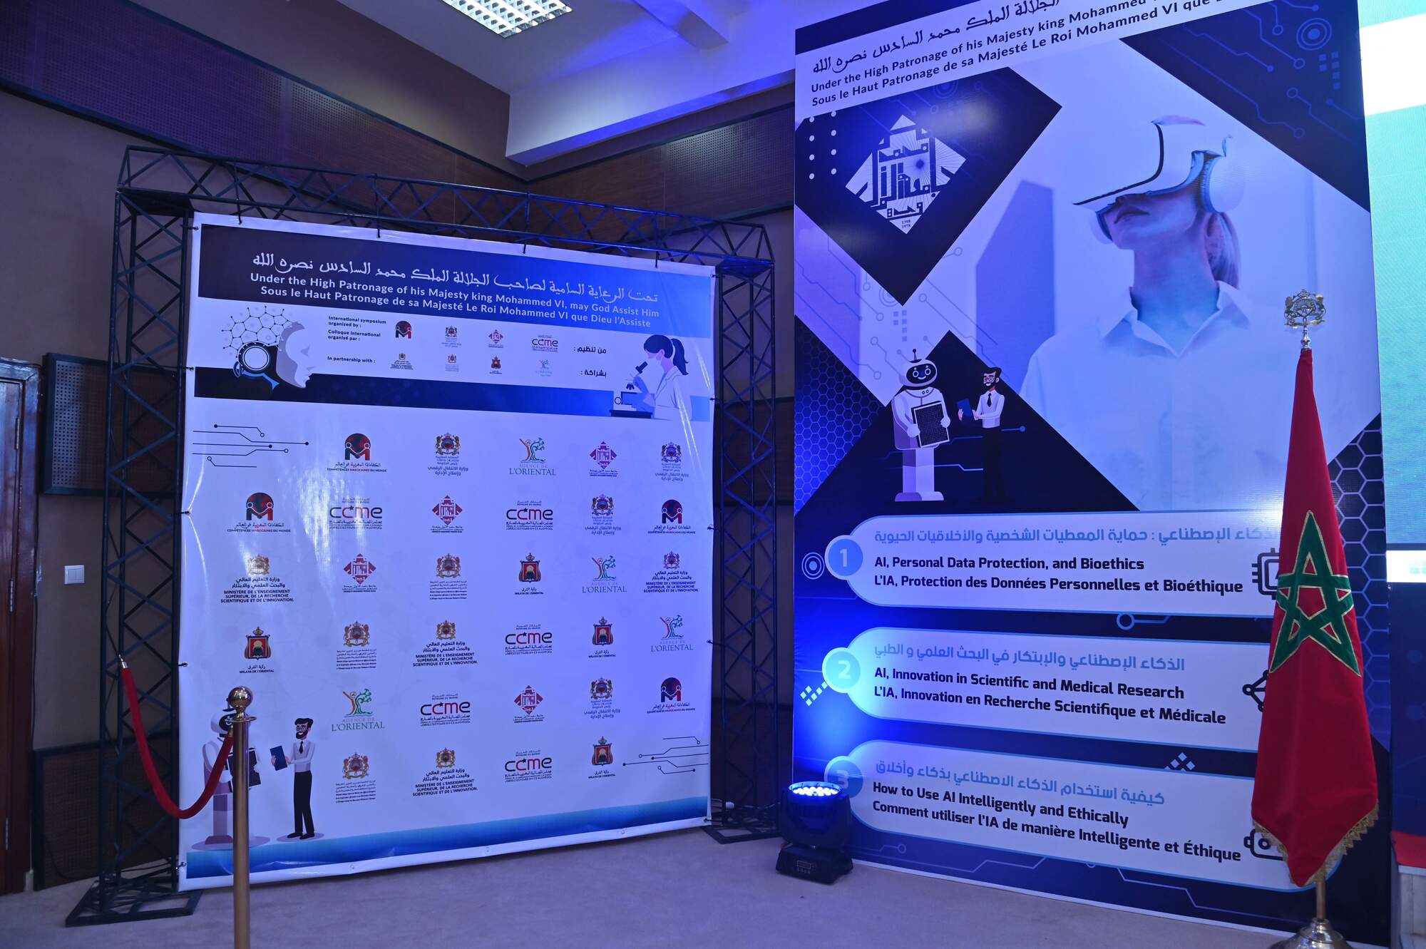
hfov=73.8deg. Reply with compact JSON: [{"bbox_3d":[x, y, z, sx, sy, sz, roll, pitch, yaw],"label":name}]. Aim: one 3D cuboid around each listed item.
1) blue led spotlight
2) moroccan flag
[{"bbox_3d":[0.458,1.595,4.280,0.310,0.365,0.245,-2,-4,35],"label":"blue led spotlight"},{"bbox_3d":[2.126,0.484,3.389,0.370,1.860,0.250,-2,-4,30],"label":"moroccan flag"}]

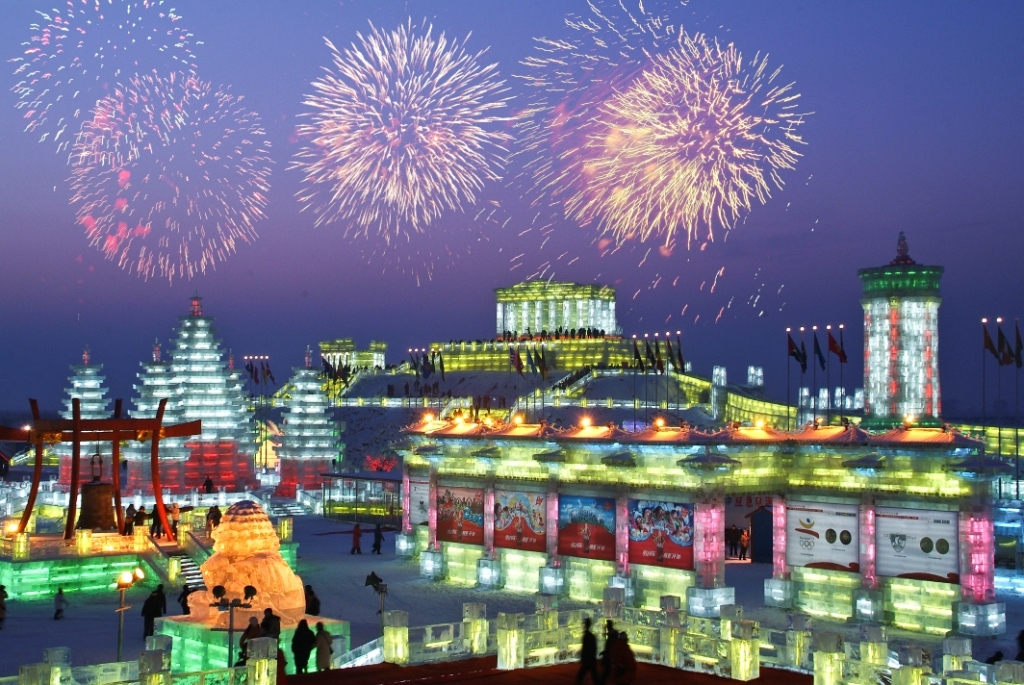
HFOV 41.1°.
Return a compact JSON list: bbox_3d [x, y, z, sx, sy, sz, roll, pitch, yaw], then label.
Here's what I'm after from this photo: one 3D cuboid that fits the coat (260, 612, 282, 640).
[{"bbox_3d":[-7.001,8.337,39.700,0.620,0.880,0.420,-1,-3,24],"label":"coat"}]

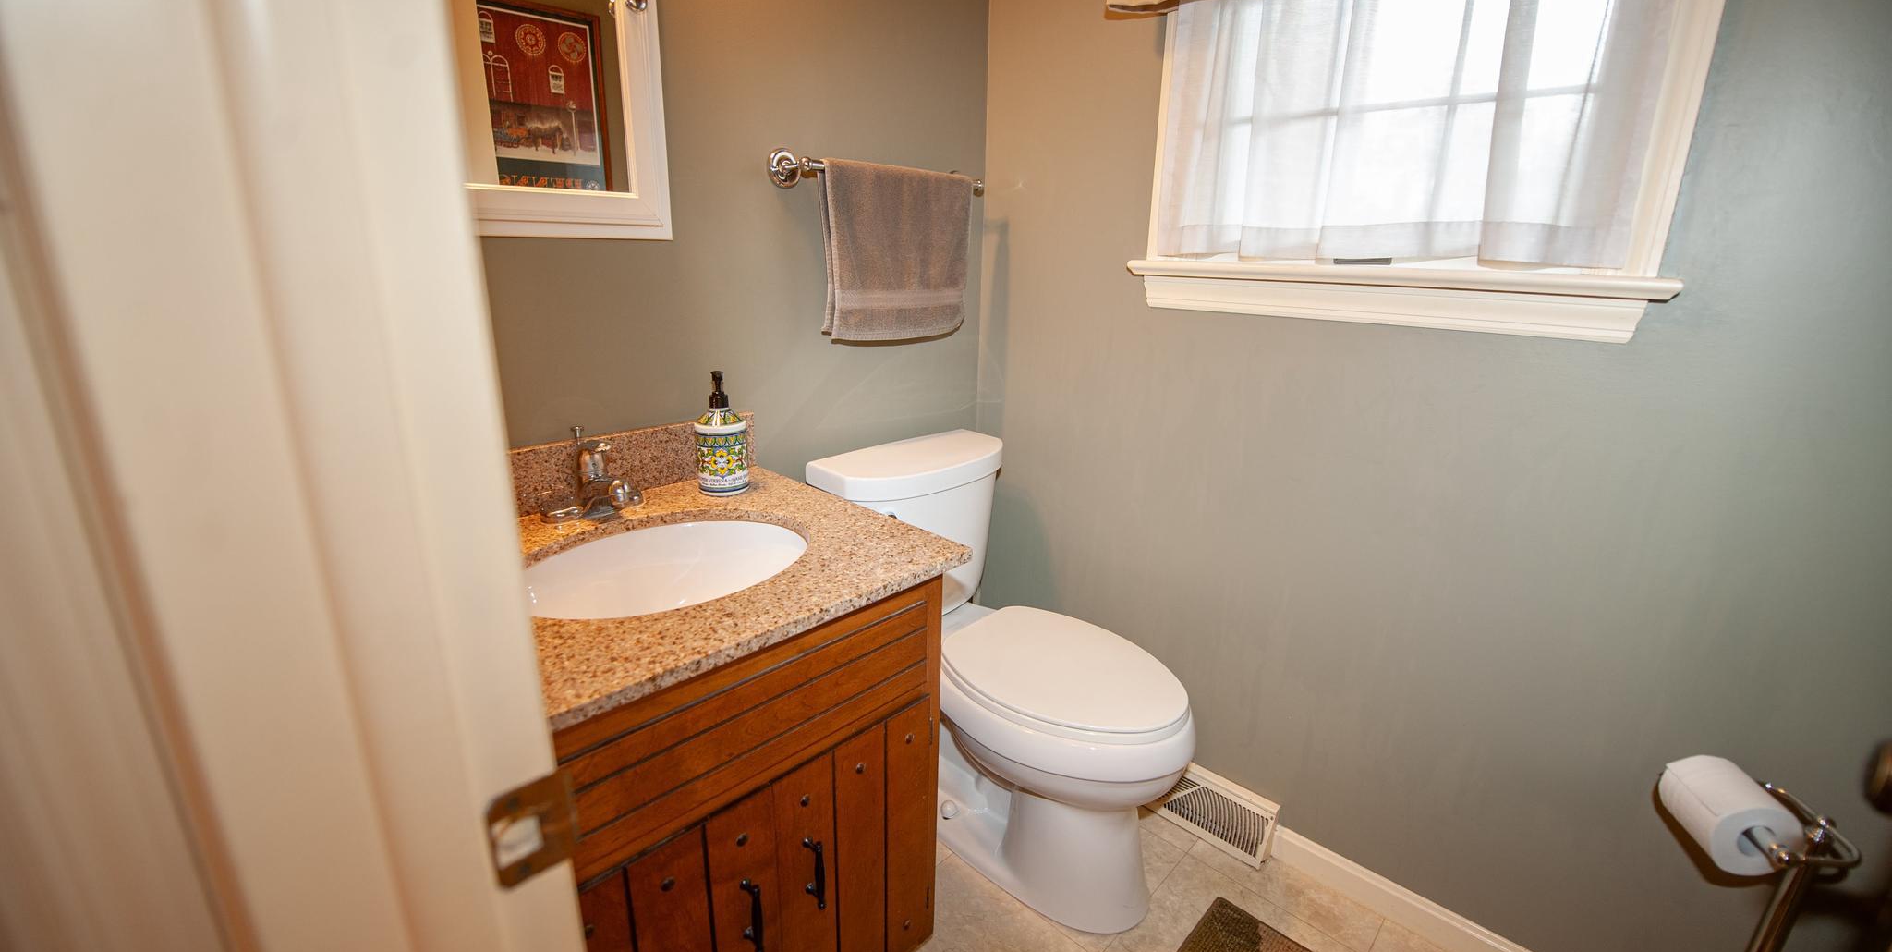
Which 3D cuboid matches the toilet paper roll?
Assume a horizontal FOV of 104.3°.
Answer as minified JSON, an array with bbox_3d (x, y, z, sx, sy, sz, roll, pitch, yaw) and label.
[{"bbox_3d":[0.975,0.420,0.916,0.092,0.092,0.101,6,17,16],"label":"toilet paper roll"}]

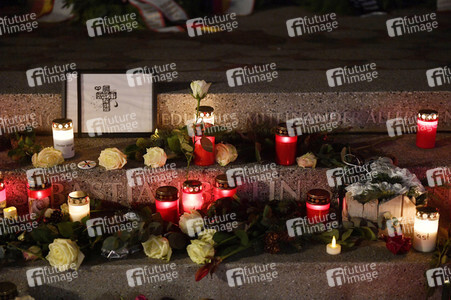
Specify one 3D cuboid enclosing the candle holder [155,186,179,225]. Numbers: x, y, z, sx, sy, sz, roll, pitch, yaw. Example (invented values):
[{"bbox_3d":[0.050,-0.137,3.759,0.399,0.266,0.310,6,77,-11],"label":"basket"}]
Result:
[{"bbox_3d":[-0.164,0.165,2.172,0.063,0.110,0.063,0,20,0],"label":"candle holder"}]

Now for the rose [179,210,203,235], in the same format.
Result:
[{"bbox_3d":[-0.095,0.206,2.177,0.076,0.070,0.070,0,20,0],"label":"rose"}]

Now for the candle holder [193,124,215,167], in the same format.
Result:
[{"bbox_3d":[-0.066,-0.017,2.383,0.064,0.117,0.064,0,20,0],"label":"candle holder"}]

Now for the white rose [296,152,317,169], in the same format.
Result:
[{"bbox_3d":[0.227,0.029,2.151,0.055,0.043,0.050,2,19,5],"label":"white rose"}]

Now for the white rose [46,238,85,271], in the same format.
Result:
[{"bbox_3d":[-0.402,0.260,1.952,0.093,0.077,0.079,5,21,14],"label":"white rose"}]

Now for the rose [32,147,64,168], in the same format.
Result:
[{"bbox_3d":[-0.538,0.023,2.360,0.092,0.058,0.068,0,20,0],"label":"rose"}]

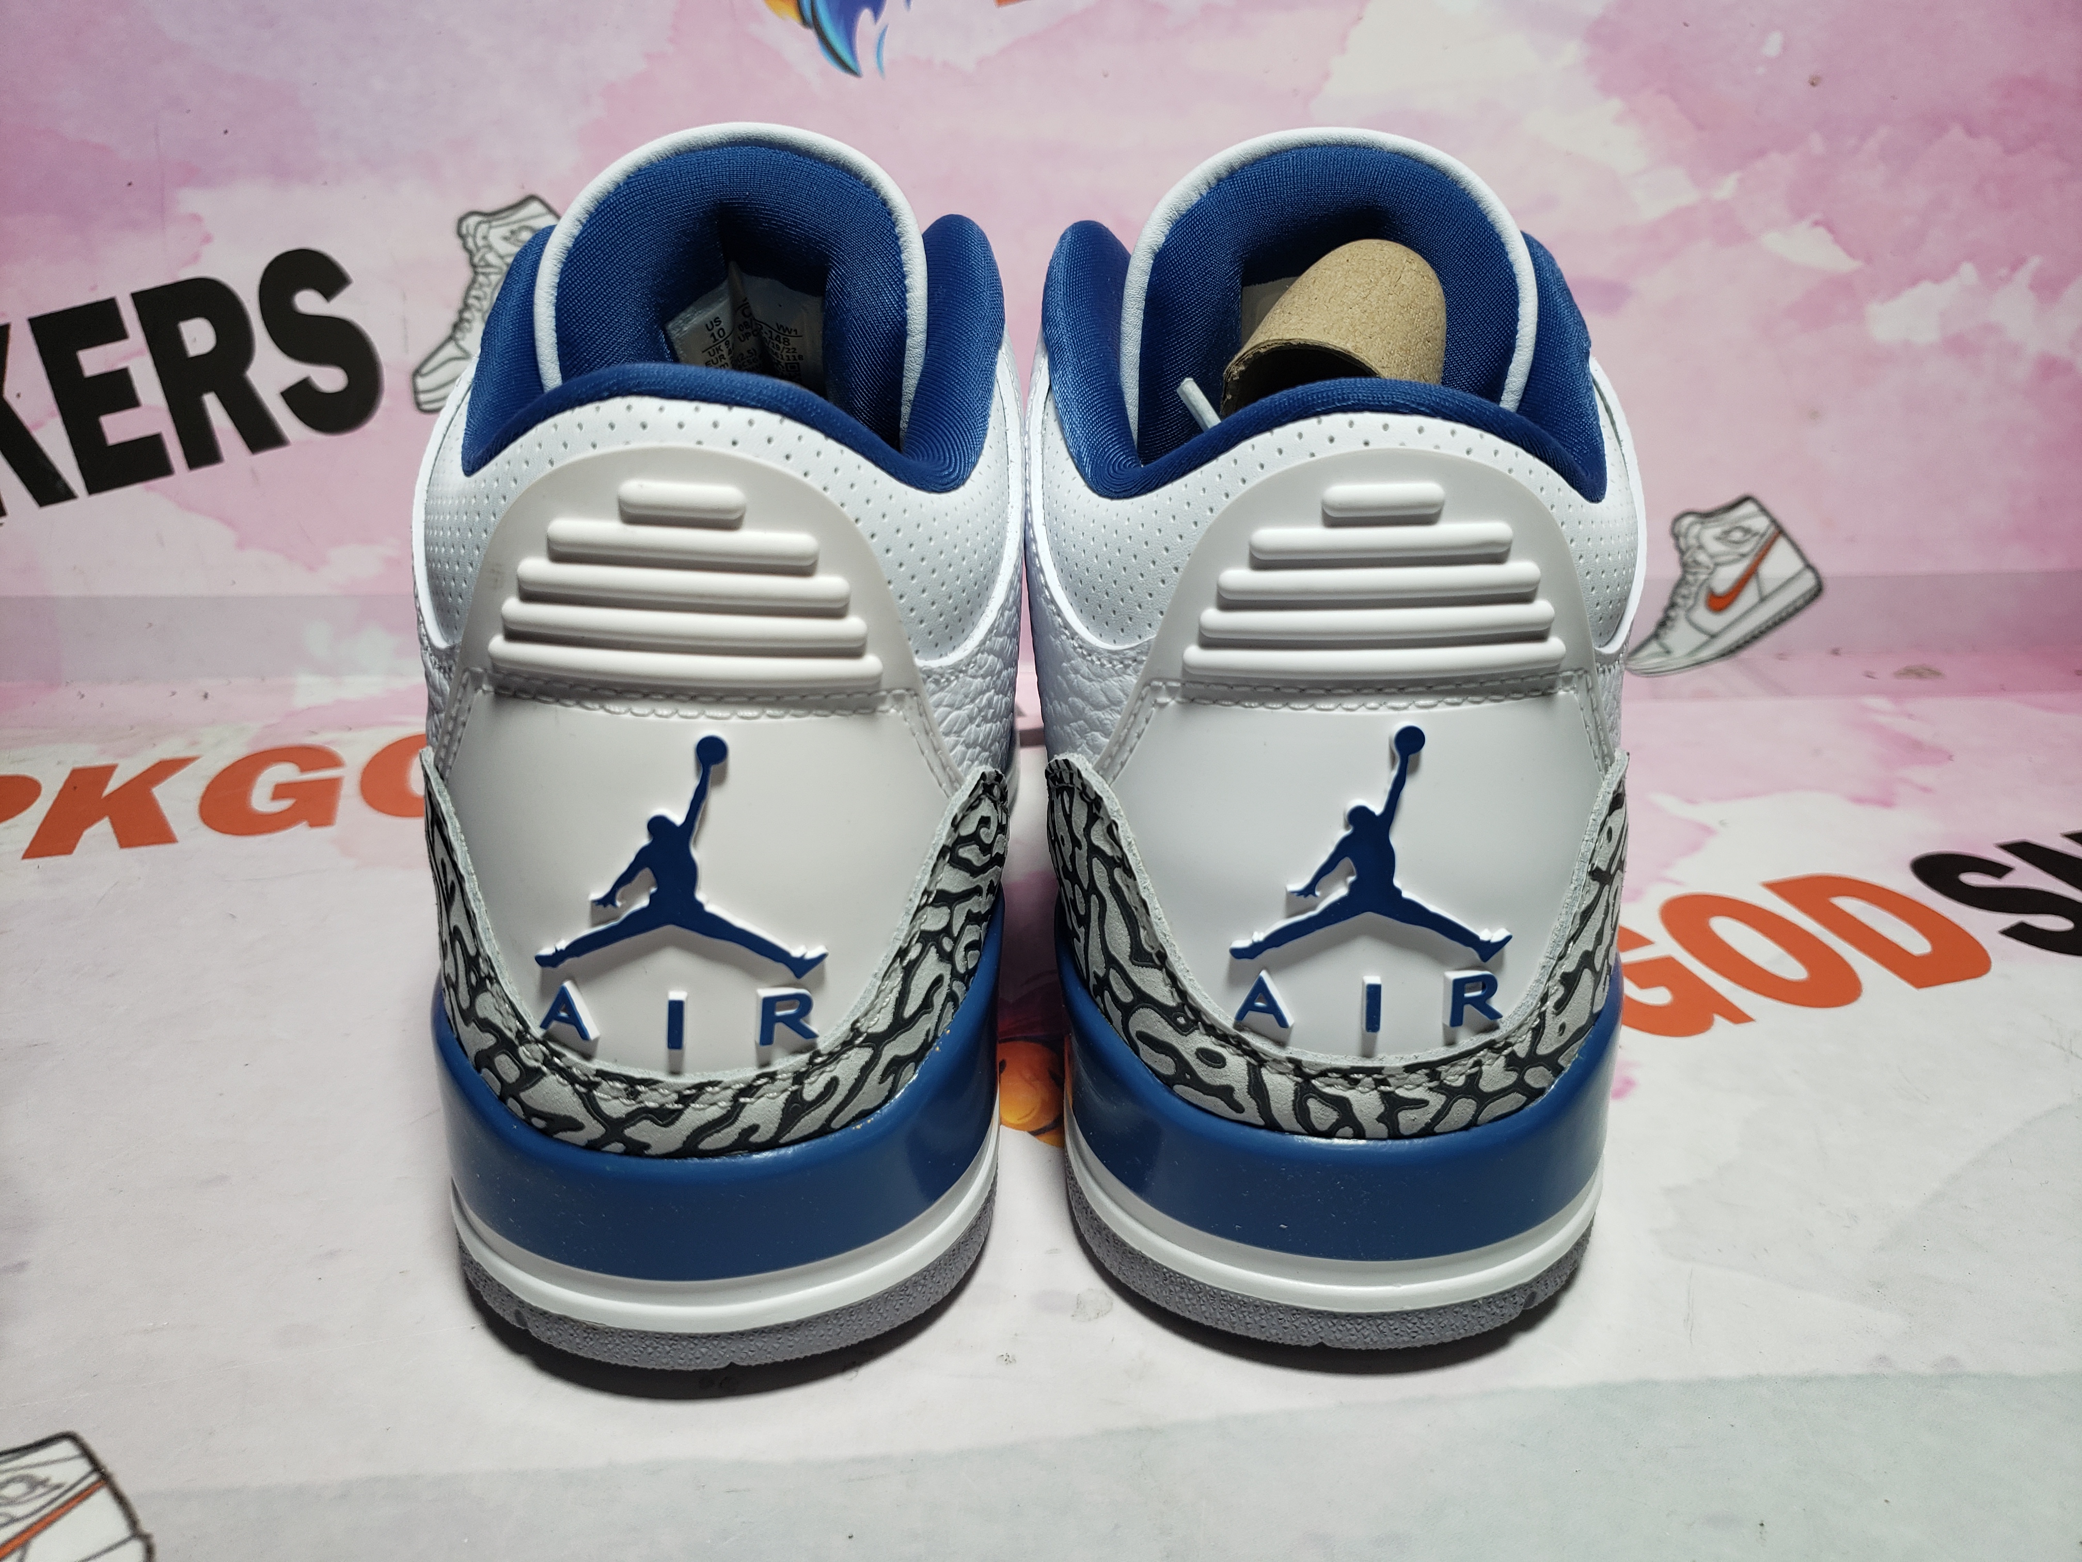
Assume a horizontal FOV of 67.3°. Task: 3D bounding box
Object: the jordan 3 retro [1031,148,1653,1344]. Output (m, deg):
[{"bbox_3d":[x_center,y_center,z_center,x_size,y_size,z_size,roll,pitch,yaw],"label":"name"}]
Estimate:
[{"bbox_3d":[0.057,-0.050,0.330,0.113,0.160,0.300,2,23,5],"label":"jordan 3 retro"}]

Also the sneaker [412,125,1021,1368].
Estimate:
[{"bbox_3d":[-0.060,-0.049,0.327,0.113,0.160,0.300,-1,23,-5],"label":"sneaker"}]

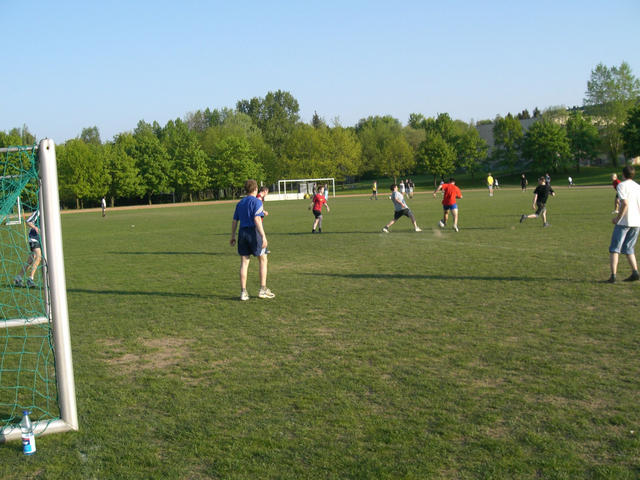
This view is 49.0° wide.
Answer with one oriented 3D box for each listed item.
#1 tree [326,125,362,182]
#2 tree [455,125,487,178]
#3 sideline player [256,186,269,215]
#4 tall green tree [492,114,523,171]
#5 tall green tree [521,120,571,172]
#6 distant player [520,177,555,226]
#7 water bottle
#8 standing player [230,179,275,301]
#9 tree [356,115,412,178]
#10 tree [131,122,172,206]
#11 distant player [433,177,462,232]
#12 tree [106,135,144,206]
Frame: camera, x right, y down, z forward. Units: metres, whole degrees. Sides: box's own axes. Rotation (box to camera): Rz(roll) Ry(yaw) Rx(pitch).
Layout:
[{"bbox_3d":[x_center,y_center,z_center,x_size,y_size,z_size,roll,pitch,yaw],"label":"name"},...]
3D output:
[{"bbox_3d":[3.947,-14.360,118.000,6.380,9.410,6.380,-3,4,2],"label":"tree"},{"bbox_3d":[23.641,-13.464,110.000,5.170,8.610,5.170,-2,5,12],"label":"tree"},{"bbox_3d":[-1.466,-0.507,17.604,0.600,1.650,0.500,-4,5,-12],"label":"sideline player"},{"bbox_3d":[30.771,-15.631,115.000,5.070,9.820,5.070,-2,5,15],"label":"tall green tree"},{"bbox_3d":[28.886,-11.913,90.000,6.500,6.789,6.500,-3,4,0],"label":"tall green tree"},{"bbox_3d":[6.694,-1.220,21.651,0.700,1.550,0.850,0,6,38],"label":"distant player"},{"bbox_3d":[-1.864,1.218,4.487,0.088,0.285,0.088,-3,4,0],"label":"water bottle"},{"bbox_3d":[-0.988,-0.017,10.244,0.560,1.760,0.420,-1,5,20],"label":"standing player"},{"bbox_3d":[9.963,-14.506,112.000,8.500,10.999,8.500,-3,4,0],"label":"tree"},{"bbox_3d":[-27.259,-12.494,114.000,6.330,13.790,6.330,-4,5,-13],"label":"tree"},{"bbox_3d":[3.934,-1.104,21.604,0.880,1.630,0.650,-4,4,-6],"label":"distant player"},{"bbox_3d":[-31.523,-11.138,113.000,6.590,11.660,6.590,-4,5,-15],"label":"tree"}]

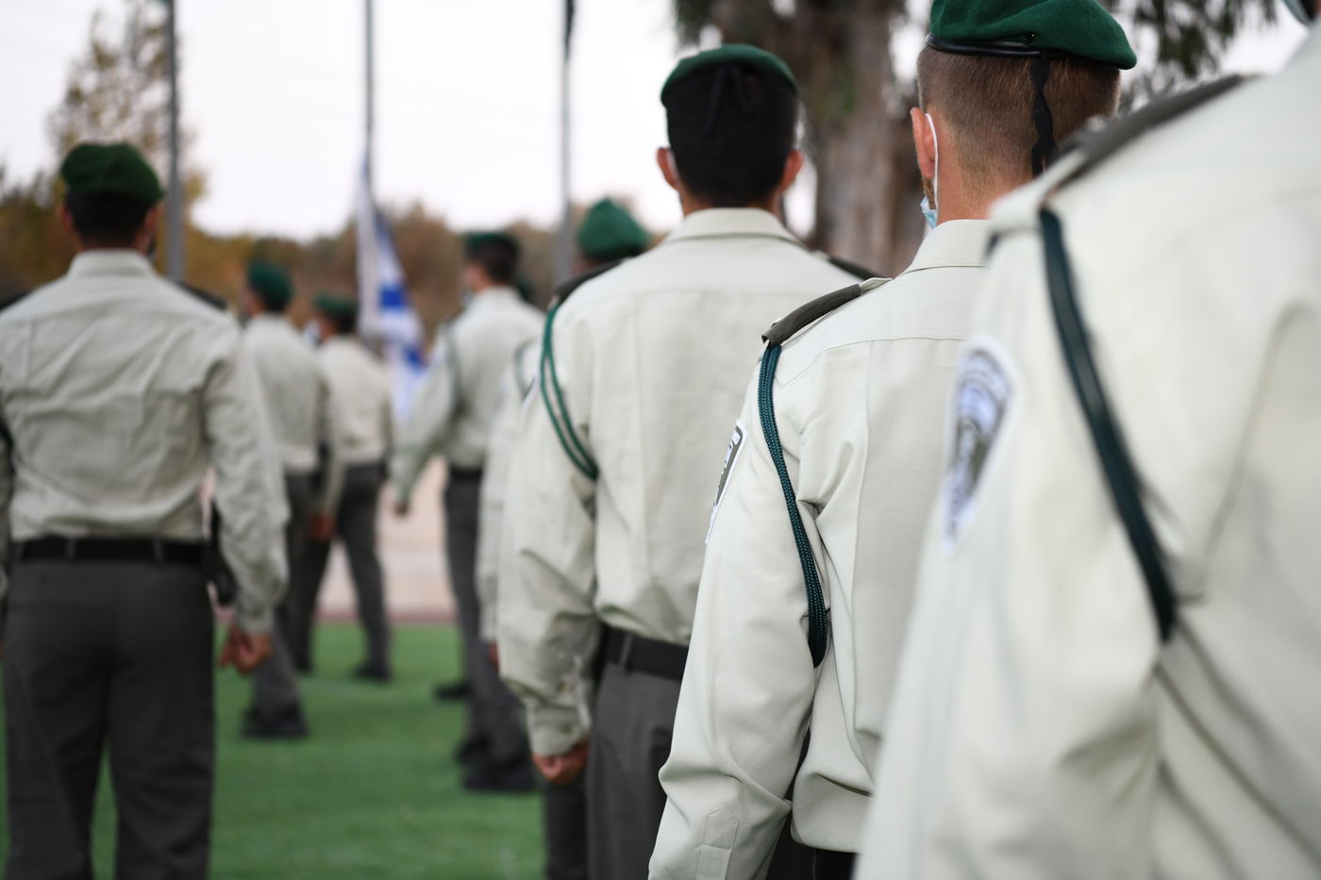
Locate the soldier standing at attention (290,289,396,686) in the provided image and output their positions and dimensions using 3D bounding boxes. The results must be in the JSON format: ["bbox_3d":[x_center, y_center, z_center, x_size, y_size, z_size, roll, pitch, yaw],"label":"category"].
[{"bbox_3d":[-1.446,0.207,11.700,0.500,1.770,0.480,-1,1,-38],"label":"soldier standing at attention"}]

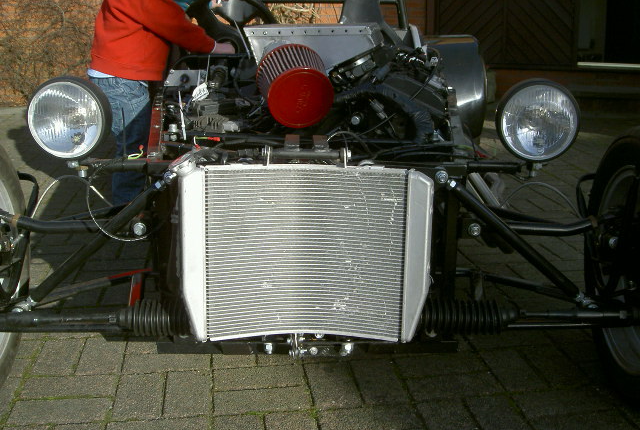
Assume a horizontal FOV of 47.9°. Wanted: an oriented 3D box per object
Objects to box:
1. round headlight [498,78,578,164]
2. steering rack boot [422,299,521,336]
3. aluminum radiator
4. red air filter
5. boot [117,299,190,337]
[{"bbox_3d":[0.423,-0.188,1.419,0.160,0.160,0.120,1,15,6],"label":"round headlight"},{"bbox_3d":[0.249,0.175,1.245,0.178,0.063,0.063,0,15,-1],"label":"steering rack boot"},{"bbox_3d":[-0.024,0.063,1.200,0.407,0.290,0.075,0,9,-1],"label":"aluminum radiator"},{"bbox_3d":[-0.055,-0.276,1.550,0.149,0.149,0.155,-2,26,-9],"label":"red air filter"},{"bbox_3d":[-0.276,0.178,1.245,0.140,0.063,0.063,0,15,-1],"label":"boot"}]

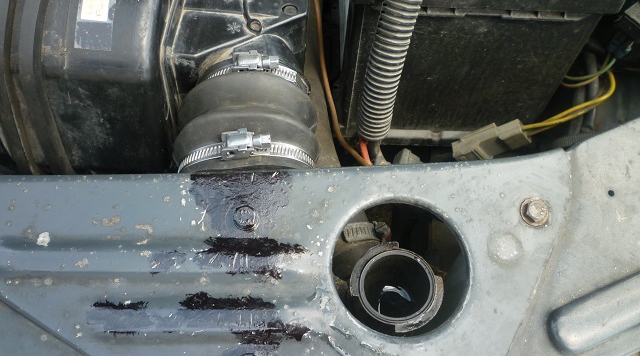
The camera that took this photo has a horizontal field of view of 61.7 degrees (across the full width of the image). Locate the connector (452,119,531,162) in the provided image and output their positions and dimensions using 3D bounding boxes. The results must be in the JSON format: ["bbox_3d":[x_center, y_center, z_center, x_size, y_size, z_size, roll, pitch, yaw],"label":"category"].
[{"bbox_3d":[0.120,-0.025,0.375,0.054,0.018,0.022,-24,66,-14],"label":"connector"}]

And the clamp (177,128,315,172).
[{"bbox_3d":[-0.044,0.002,0.357,0.094,0.102,0.015,1,63,-2],"label":"clamp"}]

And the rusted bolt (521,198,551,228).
[{"bbox_3d":[0.117,0.018,0.291,0.016,0.008,0.016,-1,71,2],"label":"rusted bolt"}]

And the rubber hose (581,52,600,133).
[{"bbox_3d":[0.248,-0.078,0.490,0.014,0.011,0.073,3,88,0],"label":"rubber hose"}]

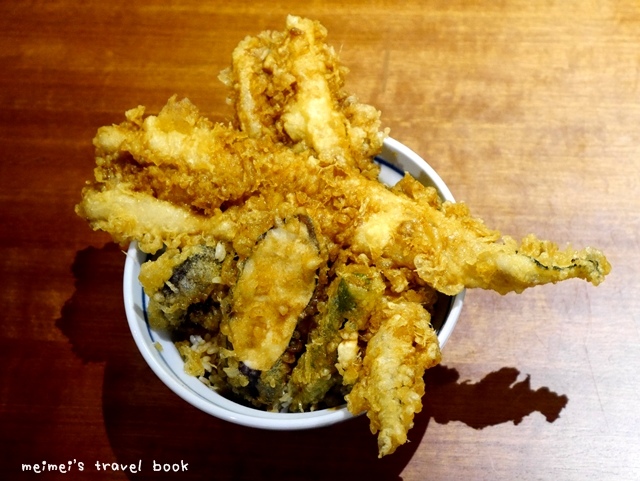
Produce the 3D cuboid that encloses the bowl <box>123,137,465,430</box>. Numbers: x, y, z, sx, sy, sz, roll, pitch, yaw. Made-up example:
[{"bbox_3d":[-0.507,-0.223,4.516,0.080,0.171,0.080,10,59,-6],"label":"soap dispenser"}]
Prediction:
[{"bbox_3d":[-0.006,0.030,0.724,0.155,0.076,0.155,-4,61,7],"label":"bowl"}]

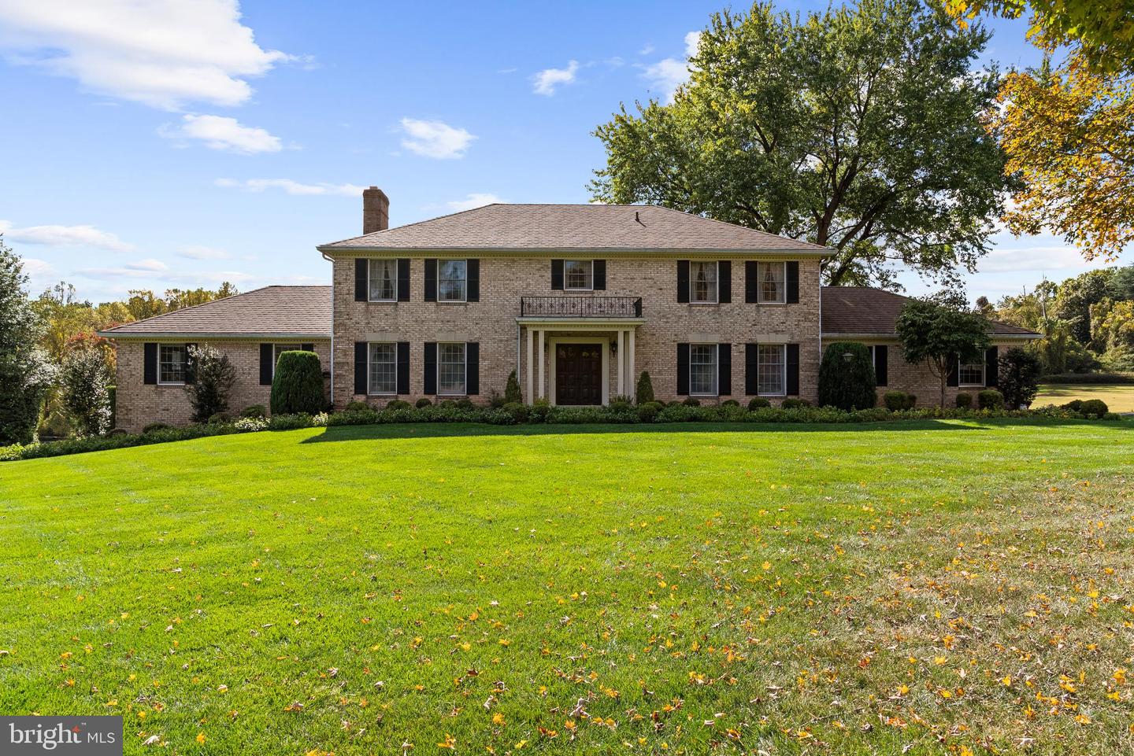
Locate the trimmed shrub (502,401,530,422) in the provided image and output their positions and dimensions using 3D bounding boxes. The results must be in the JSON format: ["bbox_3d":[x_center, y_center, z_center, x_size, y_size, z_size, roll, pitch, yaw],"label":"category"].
[{"bbox_3d":[-1.409,0.959,21.100,0.750,0.600,0.730,0,0,-1],"label":"trimmed shrub"}]

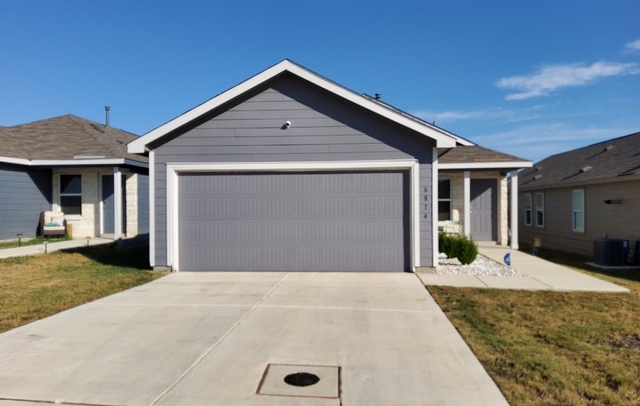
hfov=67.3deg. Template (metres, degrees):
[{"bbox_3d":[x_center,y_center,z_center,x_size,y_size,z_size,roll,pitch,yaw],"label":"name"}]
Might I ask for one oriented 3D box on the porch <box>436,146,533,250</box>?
[{"bbox_3d":[4.649,-0.224,14.834,3.250,3.200,1.750,0,0,5],"label":"porch"}]

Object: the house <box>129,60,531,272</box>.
[{"bbox_3d":[1.594,-1.035,17.226,9.700,4.950,15.700,0,0,5],"label":"house"}]

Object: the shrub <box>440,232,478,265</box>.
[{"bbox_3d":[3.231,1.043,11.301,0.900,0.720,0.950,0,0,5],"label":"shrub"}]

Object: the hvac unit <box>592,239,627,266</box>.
[{"bbox_3d":[8.334,1.384,13.790,0.680,0.750,0.680,0,0,5],"label":"hvac unit"}]

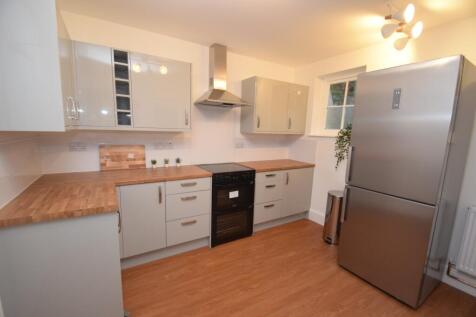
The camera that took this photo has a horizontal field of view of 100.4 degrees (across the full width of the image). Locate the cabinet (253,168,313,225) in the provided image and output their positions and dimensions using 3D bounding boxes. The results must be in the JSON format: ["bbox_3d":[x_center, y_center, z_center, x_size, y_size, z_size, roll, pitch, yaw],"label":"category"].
[{"bbox_3d":[0.565,0.482,3.137,1.078,0.725,0.569,-3,10,-29],"label":"cabinet"}]

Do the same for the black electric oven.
[{"bbox_3d":[-0.183,0.573,2.712,0.604,0.907,0.587,-3,10,-29],"label":"black electric oven"}]

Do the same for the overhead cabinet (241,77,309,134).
[{"bbox_3d":[0.576,-0.762,3.051,1.000,0.739,0.345,-3,10,-29],"label":"overhead cabinet"}]

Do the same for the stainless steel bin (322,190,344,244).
[{"bbox_3d":[1.294,0.778,2.615,0.265,0.640,0.255,-3,10,-29],"label":"stainless steel bin"}]

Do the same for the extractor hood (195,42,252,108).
[{"bbox_3d":[-0.178,-1.044,2.487,0.595,0.748,0.482,-3,10,-29],"label":"extractor hood"}]

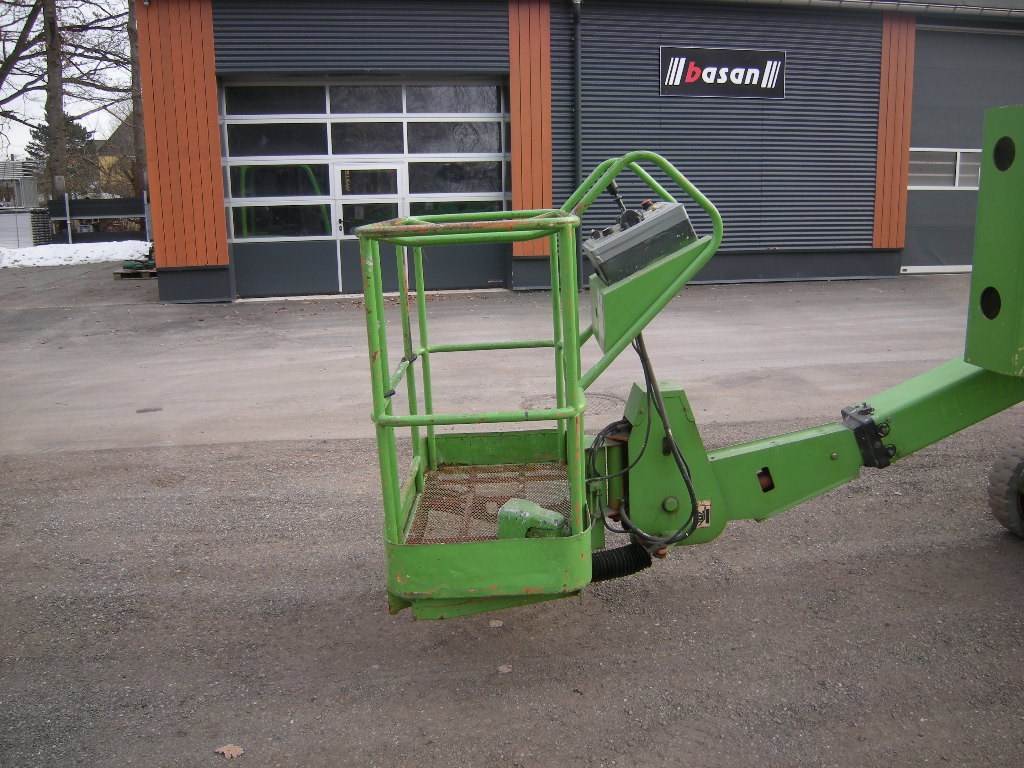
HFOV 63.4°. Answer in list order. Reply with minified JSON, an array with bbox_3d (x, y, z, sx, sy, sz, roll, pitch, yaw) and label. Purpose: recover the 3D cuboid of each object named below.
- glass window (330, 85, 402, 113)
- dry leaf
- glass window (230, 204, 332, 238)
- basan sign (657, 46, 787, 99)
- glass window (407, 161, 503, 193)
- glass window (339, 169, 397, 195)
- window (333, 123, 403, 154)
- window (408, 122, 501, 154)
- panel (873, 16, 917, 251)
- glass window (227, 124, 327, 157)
[{"bbox_3d":[-2.264,-4.420,12.896,1.122,0.417,0.050,-3,11,-9],"label":"glass window"},{"bbox_3d":[-0.811,1.047,2.375,0.084,0.018,0.060,-3,14,-9],"label":"dry leaf"},{"bbox_3d":[-3.606,-2.547,13.020,1.514,0.484,0.050,-3,11,-9],"label":"glass window"},{"bbox_3d":[3.490,-5.130,13.687,2.203,0.792,0.050,-3,11,-9],"label":"basan sign"},{"bbox_3d":[-0.906,-3.334,13.372,1.509,0.496,0.050,-3,11,-9],"label":"glass window"},{"bbox_3d":[-2.254,-3.194,13.143,0.881,0.397,0.050,-3,11,-9],"label":"glass window"},{"bbox_3d":[-2.022,-3.447,11.642,1.021,0.448,0.040,-3,11,-9],"label":"window"},{"bbox_3d":[-0.916,-3.933,13.249,1.504,0.492,0.050,-3,11,-9],"label":"window"},{"bbox_3d":[5.891,-3.853,12.751,0.572,3.630,0.060,-3,11,-9],"label":"panel"},{"bbox_3d":[-3.605,-3.759,12.778,1.509,0.499,0.050,-3,11,-9],"label":"glass window"}]

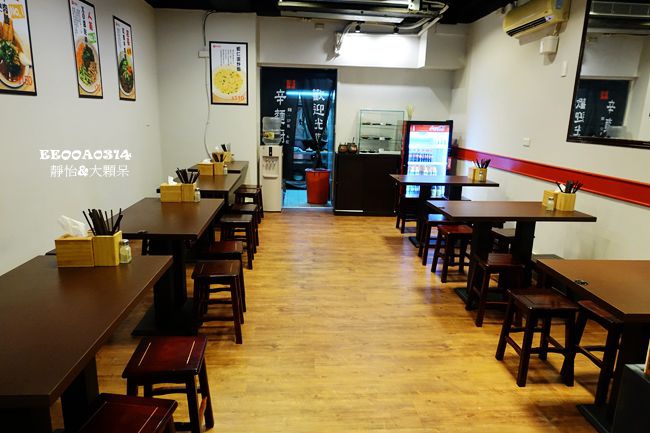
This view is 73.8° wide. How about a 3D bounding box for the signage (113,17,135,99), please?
[{"bbox_3d":[-2.179,-1.692,4.725,0.025,0.820,0.495,0,13,-4],"label":"signage"}]

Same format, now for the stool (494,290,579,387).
[{"bbox_3d":[1.212,0.686,2.490,0.320,0.450,0.320,1,13,-5],"label":"stool"}]

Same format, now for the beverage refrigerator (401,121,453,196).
[{"bbox_3d":[1.428,-0.722,6.495,0.665,1.400,0.600,1,13,-4],"label":"beverage refrigerator"}]

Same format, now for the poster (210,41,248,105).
[{"bbox_3d":[-1.323,-1.970,6.002,0.520,0.828,0.025,0,13,-4],"label":"poster"}]

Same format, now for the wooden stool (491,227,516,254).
[{"bbox_3d":[1.692,0.361,3.945,0.315,0.450,0.310,1,13,-4],"label":"wooden stool"}]

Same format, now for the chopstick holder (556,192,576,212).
[{"bbox_3d":[1.872,-0.119,3.388,0.122,0.135,0.100,-1,13,-10],"label":"chopstick holder"}]

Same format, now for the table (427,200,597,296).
[{"bbox_3d":[1.416,0.309,3.479,1.090,0.750,0.600,1,13,-5],"label":"table"}]

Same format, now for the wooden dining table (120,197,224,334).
[{"bbox_3d":[-1.081,0.343,3.028,0.620,0.750,1.080,1,13,-5],"label":"wooden dining table"}]

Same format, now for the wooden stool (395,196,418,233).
[{"bbox_3d":[1.128,-0.036,5.604,0.315,0.450,0.310,1,13,-4],"label":"wooden stool"}]

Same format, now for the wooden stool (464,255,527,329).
[{"bbox_3d":[1.206,0.518,3.118,0.300,0.452,0.300,0,13,-4],"label":"wooden stool"}]

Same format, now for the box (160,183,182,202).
[{"bbox_3d":[-1.161,-0.180,3.325,0.152,0.123,0.130,0,13,-4],"label":"box"}]

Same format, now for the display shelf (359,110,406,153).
[{"bbox_3d":[0.783,-1.236,6.385,0.610,0.600,0.380,1,13,-5],"label":"display shelf"}]

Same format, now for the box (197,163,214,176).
[{"bbox_3d":[-1.318,-0.532,4.843,0.155,0.122,0.150,1,13,-4],"label":"box"}]

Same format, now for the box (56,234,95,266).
[{"bbox_3d":[-1.088,0.146,1.929,0.152,0.122,0.115,1,13,-5],"label":"box"}]

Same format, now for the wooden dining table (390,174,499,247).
[{"bbox_3d":[1.293,-0.051,4.926,1.050,0.744,0.605,0,13,-4],"label":"wooden dining table"}]

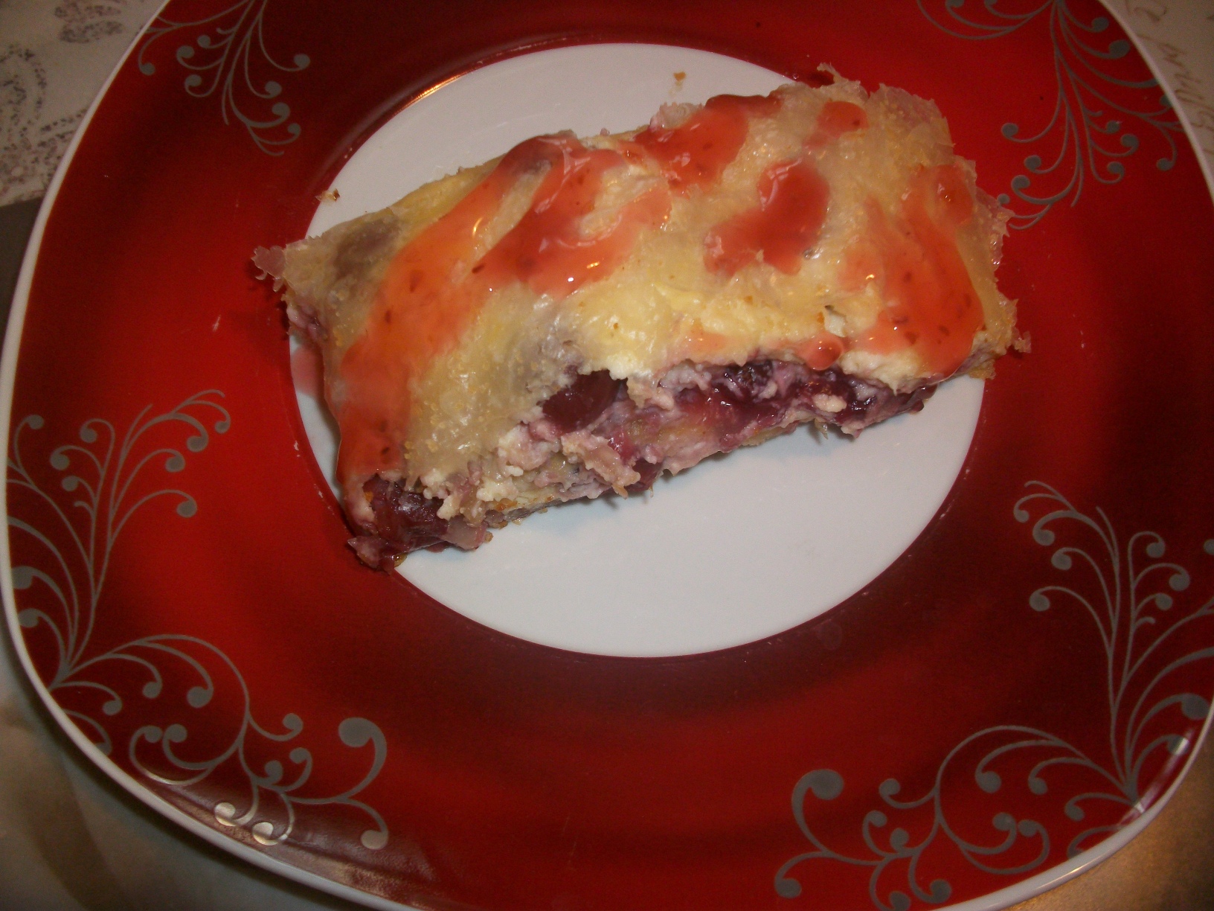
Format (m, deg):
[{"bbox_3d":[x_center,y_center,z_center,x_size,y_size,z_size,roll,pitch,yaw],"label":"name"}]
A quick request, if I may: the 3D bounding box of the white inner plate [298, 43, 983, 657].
[{"bbox_3d":[0.007,-0.030,0.246,0.154,0.010,0.154,1,68,-2],"label":"white inner plate"}]

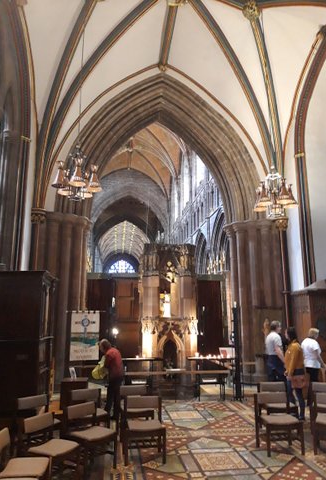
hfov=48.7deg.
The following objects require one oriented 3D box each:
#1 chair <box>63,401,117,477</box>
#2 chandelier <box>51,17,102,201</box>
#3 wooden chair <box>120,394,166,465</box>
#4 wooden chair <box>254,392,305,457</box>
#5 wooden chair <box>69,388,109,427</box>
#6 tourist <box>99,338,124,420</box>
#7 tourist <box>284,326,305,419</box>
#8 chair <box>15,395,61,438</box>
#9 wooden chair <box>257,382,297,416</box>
[{"bbox_3d":[-0.960,2.617,4.790,0.471,0.769,0.523,-11,-16,43],"label":"chair"},{"bbox_3d":[-1.782,-2.951,7.754,1.004,4.407,1.004,1,-11,-6],"label":"chandelier"},{"bbox_3d":[-0.262,2.683,5.127,0.543,0.769,0.492,1,-11,-6],"label":"wooden chair"},{"bbox_3d":[1.724,2.725,5.353,0.553,0.769,0.482,1,-11,-6],"label":"wooden chair"},{"bbox_3d":[-1.147,2.714,5.498,0.520,0.750,0.490,5,-13,-24],"label":"wooden chair"},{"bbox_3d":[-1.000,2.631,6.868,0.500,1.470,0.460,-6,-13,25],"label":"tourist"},{"bbox_3d":[2.550,2.545,6.964,0.460,1.670,0.360,11,-16,-43],"label":"tourist"},{"bbox_3d":[-1.767,2.630,5.086,0.490,0.750,0.520,-11,-16,44],"label":"chair"},{"bbox_3d":[1.939,2.825,6.055,0.520,0.750,0.490,1,-12,-7],"label":"wooden chair"}]

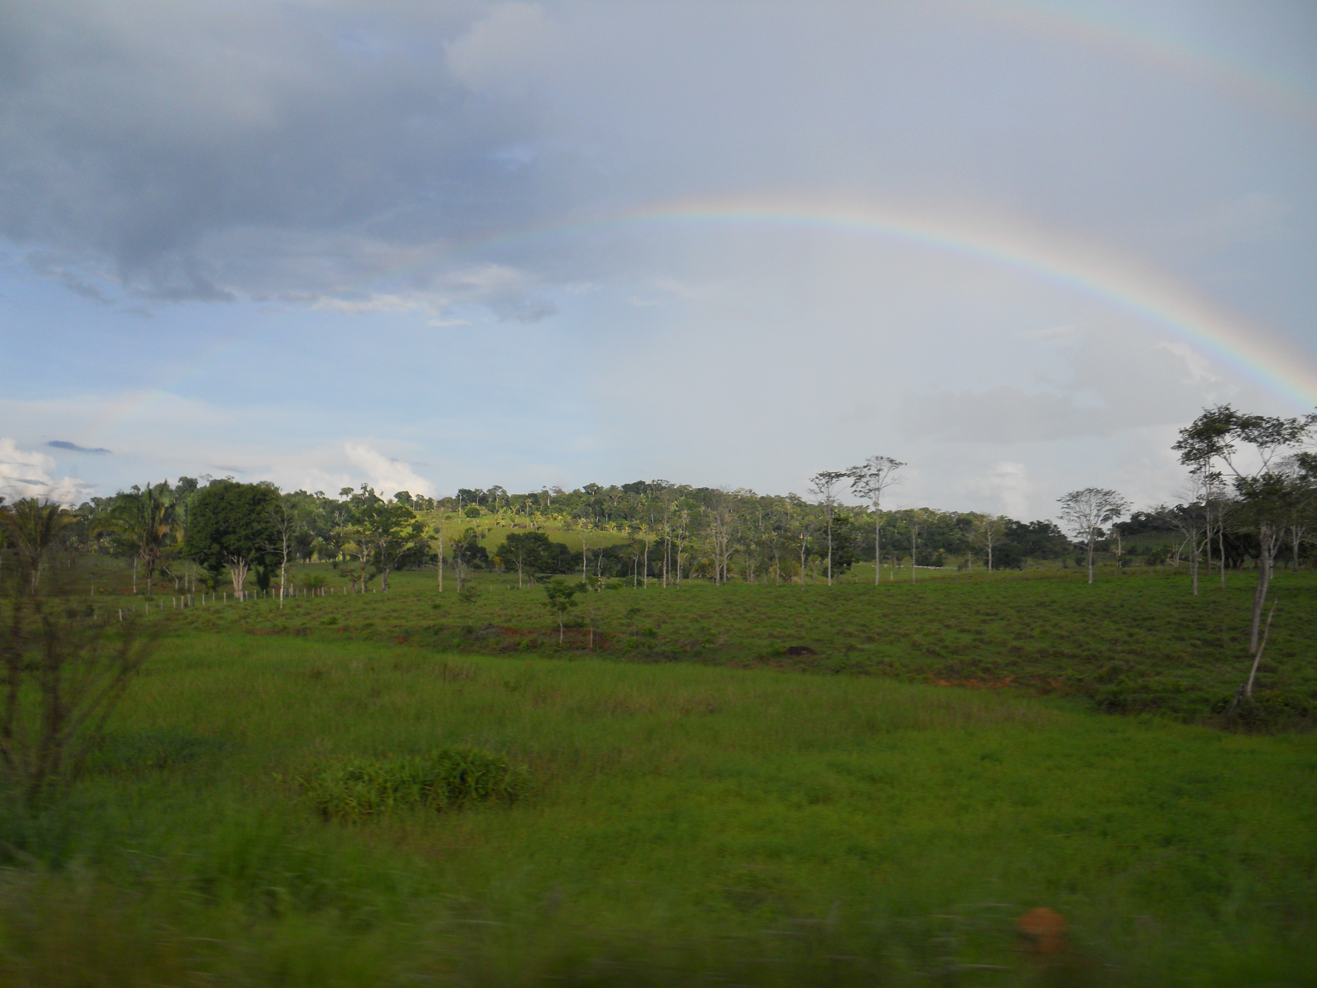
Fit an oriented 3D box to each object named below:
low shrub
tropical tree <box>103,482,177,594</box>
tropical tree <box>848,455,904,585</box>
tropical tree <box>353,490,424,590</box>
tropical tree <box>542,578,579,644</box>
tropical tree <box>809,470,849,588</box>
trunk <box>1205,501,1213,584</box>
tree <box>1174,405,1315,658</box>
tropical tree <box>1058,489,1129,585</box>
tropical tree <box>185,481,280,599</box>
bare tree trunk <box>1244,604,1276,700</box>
[{"bbox_3d":[-4.973,5.866,21.500,4.500,1.150,1.900,0,-3,0],"label":"low shrub"},{"bbox_3d":[-61.515,5.354,126.000,8.762,13.264,8.762,0,-3,0],"label":"tropical tree"},{"bbox_3d":[32.274,3.891,158.000,8.240,19.227,7.828,0,-3,0],"label":"tropical tree"},{"bbox_3d":[-35.053,5.998,138.000,9.196,13.461,8.277,0,-3,0],"label":"tropical tree"},{"bbox_3d":[-6.088,7.235,66.000,2.295,4.080,2.295,0,-3,0],"label":"tropical tree"},{"bbox_3d":[25.179,4.959,158.000,5.951,17.091,5.951,0,-3,0],"label":"tropical tree"},{"bbox_3d":[64.528,5.855,125.000,0.966,9.658,0.773,0,-3,0],"label":"trunk"},{"bbox_3d":[37.829,2.397,68.000,9.786,15.833,8.807,0,-3,0],"label":"tree"},{"bbox_3d":[56.312,5.398,138.000,9.330,12.528,8.863,0,-3,0],"label":"tropical tree"},{"bbox_3d":[-51.180,5.501,128.000,11.497,14.093,11.497,0,-3,0],"label":"tropical tree"},{"bbox_3d":[24.860,6.502,44.000,1.317,4.037,0.659,0,-3,0],"label":"bare tree trunk"}]

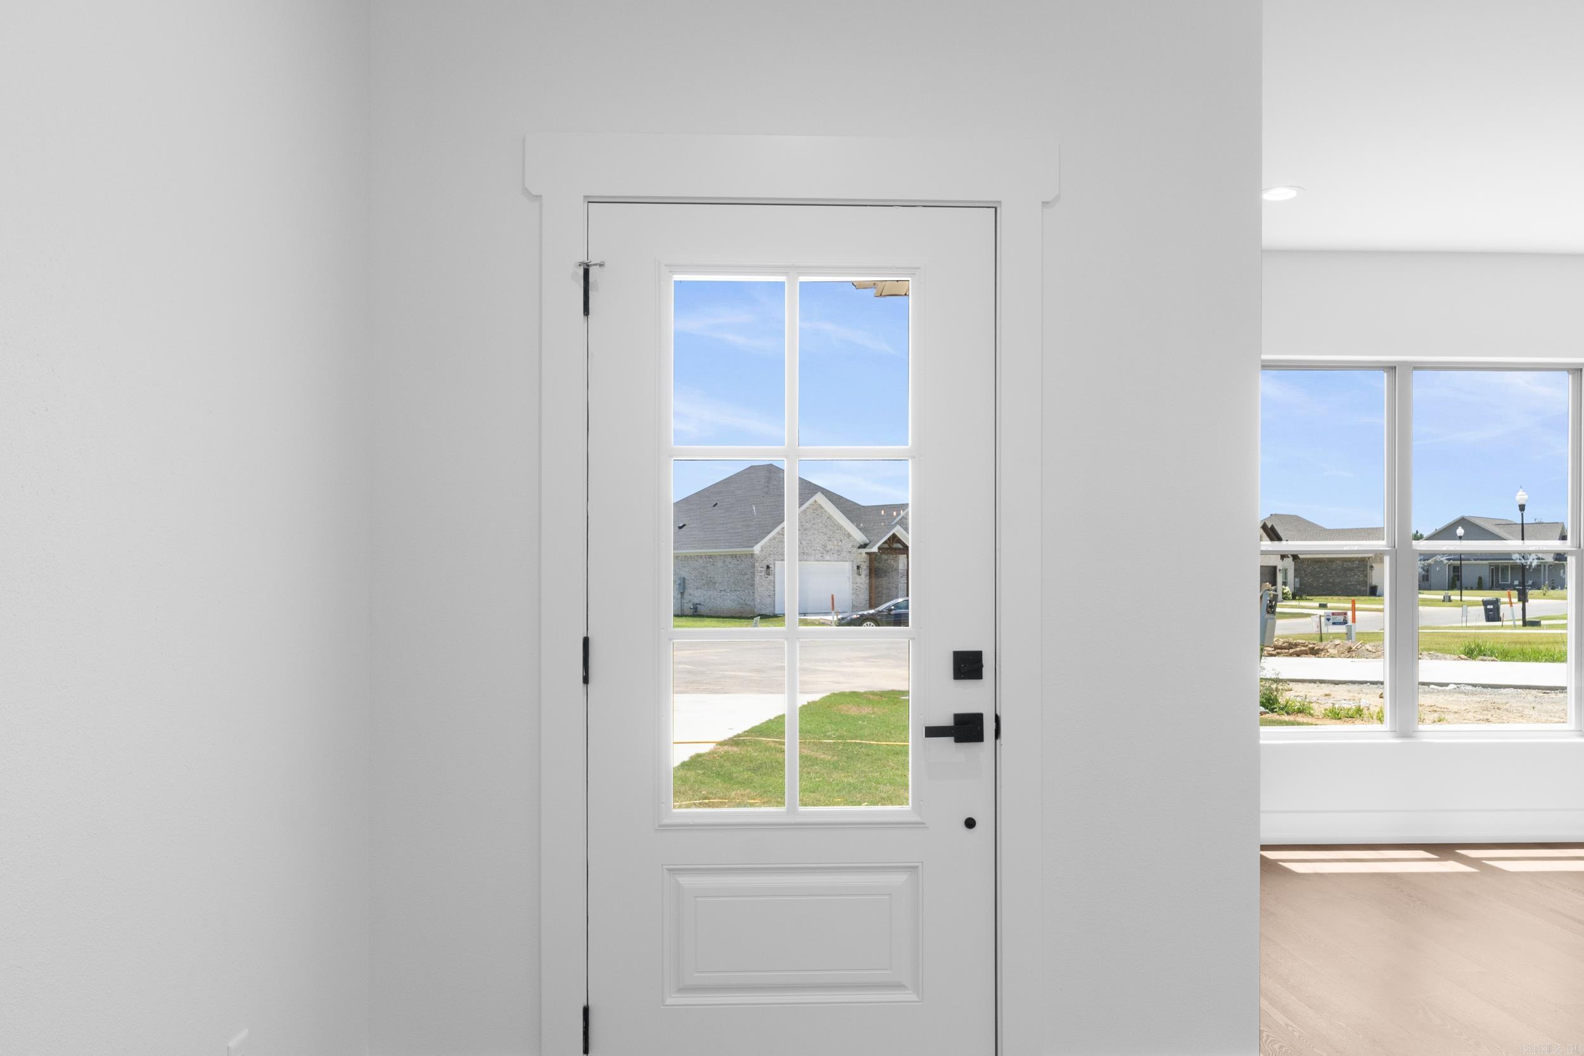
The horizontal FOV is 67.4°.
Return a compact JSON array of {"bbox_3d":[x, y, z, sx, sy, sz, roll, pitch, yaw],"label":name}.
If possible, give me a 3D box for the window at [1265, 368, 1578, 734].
[{"bbox_3d":[2.845,0.097,5.500,1.620,1.700,0.100,0,-1,-2],"label":"window"}]

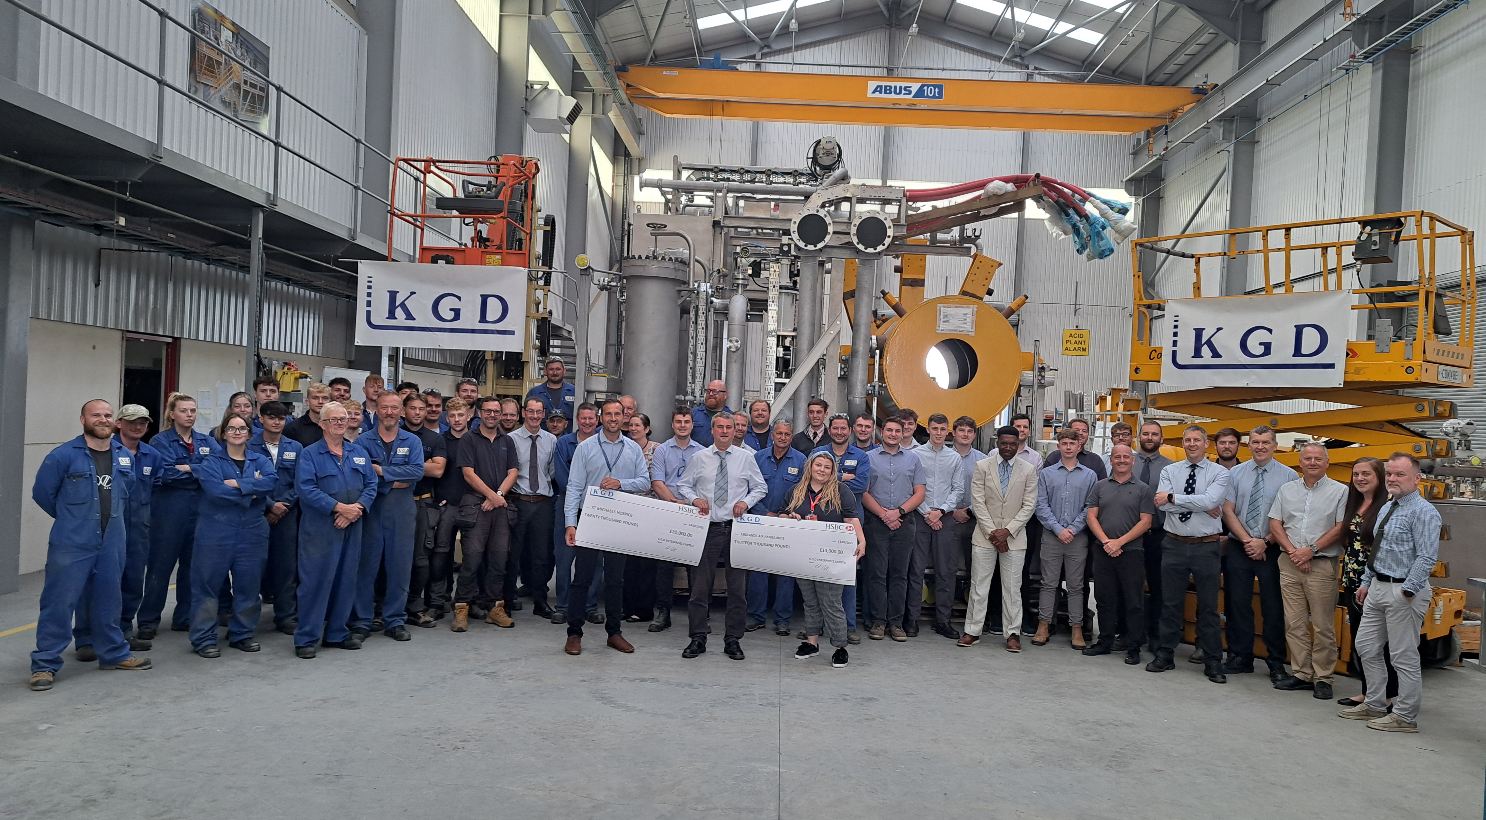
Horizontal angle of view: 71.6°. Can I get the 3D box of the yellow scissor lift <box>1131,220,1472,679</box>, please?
[{"bbox_3d":[4.661,0.283,8.867,1.150,3.550,2.450,3,0,-38],"label":"yellow scissor lift"}]

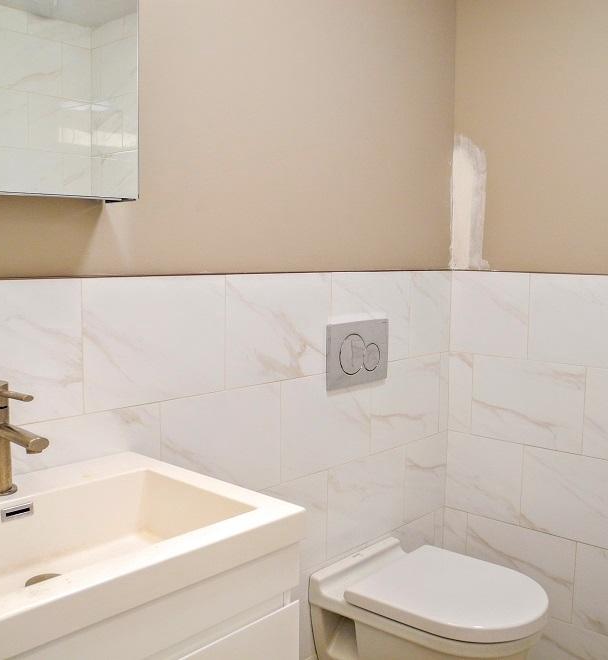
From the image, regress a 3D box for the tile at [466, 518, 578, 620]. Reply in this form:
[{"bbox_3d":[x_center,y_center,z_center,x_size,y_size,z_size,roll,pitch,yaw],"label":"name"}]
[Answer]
[{"bbox_3d":[0.636,0.694,2.106,0.339,0.244,0.010,5,8,44],"label":"tile"}]

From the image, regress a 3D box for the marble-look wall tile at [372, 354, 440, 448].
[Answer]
[{"bbox_3d":[0.294,0.207,2.059,0.009,0.244,0.333,7,9,44],"label":"marble-look wall tile"}]

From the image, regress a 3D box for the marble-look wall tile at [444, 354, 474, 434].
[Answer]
[{"bbox_3d":[0.484,0.195,2.191,0.075,0.244,0.009,6,8,40],"label":"marble-look wall tile"}]

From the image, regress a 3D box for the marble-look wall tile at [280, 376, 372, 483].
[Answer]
[{"bbox_3d":[0.060,0.232,1.830,0.010,0.244,0.339,5,8,44],"label":"marble-look wall tile"}]

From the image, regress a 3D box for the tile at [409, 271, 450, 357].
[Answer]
[{"bbox_3d":[0.374,-0.048,2.110,0.009,0.250,0.216,7,9,44],"label":"tile"}]

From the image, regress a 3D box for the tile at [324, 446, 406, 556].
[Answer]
[{"bbox_3d":[0.176,0.462,1.972,0.010,0.244,0.339,5,8,44],"label":"tile"}]

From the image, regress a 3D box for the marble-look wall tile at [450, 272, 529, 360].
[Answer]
[{"bbox_3d":[0.550,-0.045,2.116,0.259,0.251,0.010,5,8,44],"label":"marble-look wall tile"}]

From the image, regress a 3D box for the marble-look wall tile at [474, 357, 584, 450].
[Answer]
[{"bbox_3d":[0.641,0.210,2.054,0.339,0.244,0.010,5,8,44],"label":"marble-look wall tile"}]

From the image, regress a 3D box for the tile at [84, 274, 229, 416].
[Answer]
[{"bbox_3d":[-0.290,0.019,1.438,0.009,0.250,0.333,7,9,44],"label":"tile"}]

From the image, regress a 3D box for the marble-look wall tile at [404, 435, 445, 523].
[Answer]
[{"bbox_3d":[0.369,0.444,2.165,0.009,0.244,0.215,7,9,44],"label":"marble-look wall tile"}]

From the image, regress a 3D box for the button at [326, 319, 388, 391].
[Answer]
[{"bbox_3d":[0.146,0.064,1.886,0.012,0.166,0.249,5,8,44],"label":"button"}]

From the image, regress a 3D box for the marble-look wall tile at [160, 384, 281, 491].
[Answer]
[{"bbox_3d":[-0.176,0.255,1.584,0.009,0.244,0.333,7,9,44],"label":"marble-look wall tile"}]

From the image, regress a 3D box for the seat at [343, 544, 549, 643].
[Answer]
[{"bbox_3d":[0.376,0.654,1.745,0.400,0.040,0.365,6,8,40],"label":"seat"}]

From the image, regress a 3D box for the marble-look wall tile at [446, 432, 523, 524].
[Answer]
[{"bbox_3d":[0.546,0.446,2.164,0.243,0.244,0.009,6,8,40],"label":"marble-look wall tile"}]

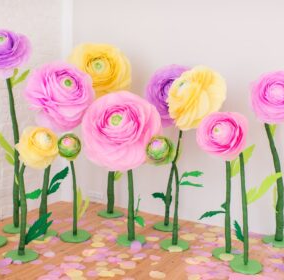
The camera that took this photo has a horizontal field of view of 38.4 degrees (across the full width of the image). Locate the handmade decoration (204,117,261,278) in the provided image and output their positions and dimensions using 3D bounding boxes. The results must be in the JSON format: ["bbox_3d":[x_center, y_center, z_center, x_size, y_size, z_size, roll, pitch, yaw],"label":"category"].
[{"bbox_3d":[0.627,0.366,2.795,0.410,1.099,0.310,4,11,15],"label":"handmade decoration"}]

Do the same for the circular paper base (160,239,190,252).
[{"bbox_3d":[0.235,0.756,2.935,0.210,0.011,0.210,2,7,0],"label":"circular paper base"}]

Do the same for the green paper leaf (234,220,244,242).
[{"bbox_3d":[0.606,0.572,2.545,0.059,0.139,0.060,2,7,14],"label":"green paper leaf"}]

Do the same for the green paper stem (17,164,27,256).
[{"bbox_3d":[-0.866,0.514,2.964,0.065,0.708,0.055,3,11,-1],"label":"green paper stem"}]

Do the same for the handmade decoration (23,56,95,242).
[{"bbox_3d":[-0.652,0.102,3.227,0.520,1.420,0.400,-4,12,-25],"label":"handmade decoration"}]

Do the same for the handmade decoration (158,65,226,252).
[{"bbox_3d":[0.402,0.134,3.181,0.460,1.405,0.430,-5,12,-29],"label":"handmade decoration"}]

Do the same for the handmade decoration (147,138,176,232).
[{"bbox_3d":[0.160,0.341,3.173,0.241,0.729,0.210,0,7,3],"label":"handmade decoration"}]

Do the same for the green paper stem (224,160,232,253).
[{"bbox_3d":[0.645,0.505,3.045,0.045,0.725,0.042,-2,11,1],"label":"green paper stem"}]

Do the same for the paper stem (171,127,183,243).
[{"bbox_3d":[0.253,0.348,2.995,0.088,0.836,0.060,2,7,0],"label":"paper stem"}]

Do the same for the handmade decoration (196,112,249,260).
[{"bbox_3d":[0.514,0.307,2.700,0.344,0.977,0.280,5,8,25],"label":"handmade decoration"}]

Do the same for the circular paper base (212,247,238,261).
[{"bbox_3d":[0.656,0.859,3.112,0.230,0.014,0.230,1,11,0],"label":"circular paper base"}]

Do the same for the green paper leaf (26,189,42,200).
[{"bbox_3d":[-0.778,0.393,2.941,0.115,0.083,0.050,1,11,0],"label":"green paper leaf"}]

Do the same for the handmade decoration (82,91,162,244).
[{"bbox_3d":[-0.148,0.207,2.856,0.552,1.099,0.370,3,7,11],"label":"handmade decoration"}]

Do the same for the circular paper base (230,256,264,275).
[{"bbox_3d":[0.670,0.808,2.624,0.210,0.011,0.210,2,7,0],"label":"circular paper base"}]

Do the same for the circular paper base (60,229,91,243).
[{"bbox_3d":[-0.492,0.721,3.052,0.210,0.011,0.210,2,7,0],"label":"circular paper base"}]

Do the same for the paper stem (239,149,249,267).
[{"bbox_3d":[0.630,0.432,2.528,0.059,0.717,0.045,0,7,0],"label":"paper stem"}]

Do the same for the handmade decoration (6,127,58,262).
[{"bbox_3d":[-0.788,0.384,2.929,0.345,0.974,0.290,-4,12,-25],"label":"handmade decoration"}]

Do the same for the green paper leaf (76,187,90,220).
[{"bbox_3d":[-0.440,0.478,3.073,0.105,0.256,0.060,1,7,-6],"label":"green paper leaf"}]

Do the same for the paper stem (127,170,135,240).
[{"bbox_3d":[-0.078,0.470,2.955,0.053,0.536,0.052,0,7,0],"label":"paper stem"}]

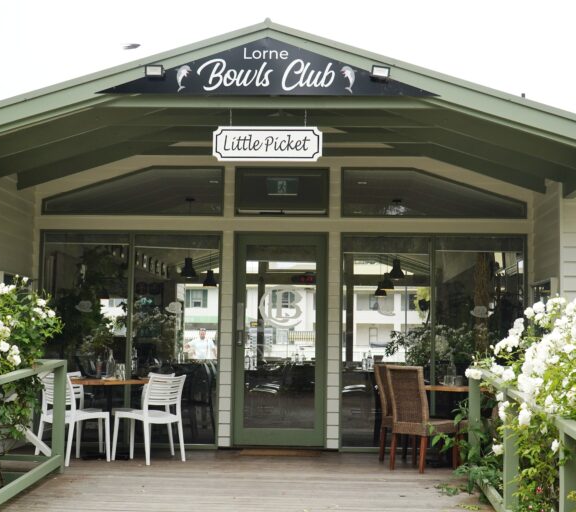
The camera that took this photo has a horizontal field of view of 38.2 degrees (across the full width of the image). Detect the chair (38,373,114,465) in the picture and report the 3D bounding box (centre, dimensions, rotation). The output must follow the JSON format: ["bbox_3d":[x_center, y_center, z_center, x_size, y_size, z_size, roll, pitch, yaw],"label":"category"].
[{"bbox_3d":[-1.951,1.485,7.678,0.470,0.810,0.540,-4,-8,39],"label":"chair"}]

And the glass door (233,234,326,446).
[{"bbox_3d":[-0.082,0.864,8.727,0.992,2.228,0.070,1,-6,2],"label":"glass door"}]

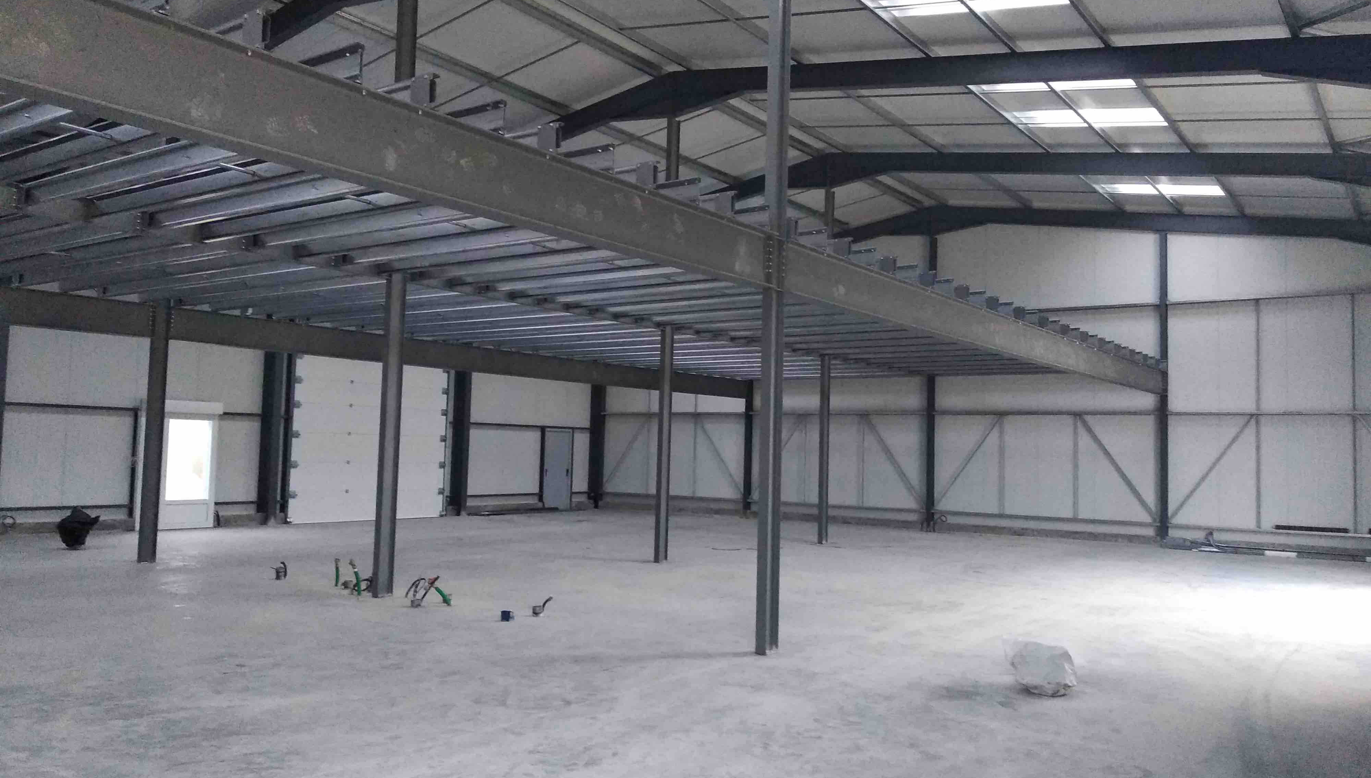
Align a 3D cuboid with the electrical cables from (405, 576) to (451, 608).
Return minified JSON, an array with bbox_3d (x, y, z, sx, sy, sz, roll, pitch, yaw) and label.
[{"bbox_3d":[-2.740,2.166,10.978,0.490,0.280,0.260,2,-3,-14],"label":"electrical cables"}]

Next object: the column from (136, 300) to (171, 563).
[{"bbox_3d":[-7.213,0.576,13.987,0.105,3.535,0.200,-1,-4,36],"label":"column"}]

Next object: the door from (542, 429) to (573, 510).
[{"bbox_3d":[-3.372,2.146,27.268,0.080,2.126,1.067,-1,-4,36],"label":"door"}]

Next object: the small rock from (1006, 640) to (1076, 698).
[{"bbox_3d":[2.689,2.089,7.747,0.460,0.360,0.420,0,-3,19],"label":"small rock"}]

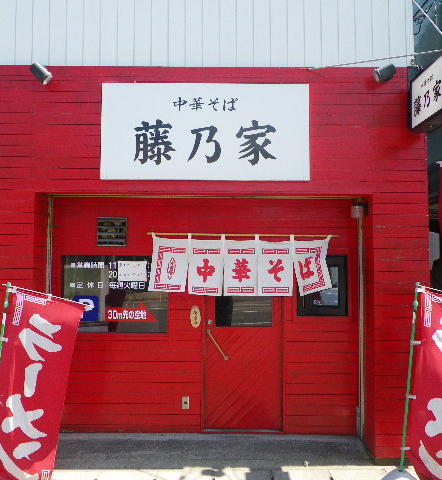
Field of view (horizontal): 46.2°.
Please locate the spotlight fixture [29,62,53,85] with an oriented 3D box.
[{"bbox_3d":[-1.555,-1.442,4.485,0.185,0.105,0.105,39,-7,-4],"label":"spotlight fixture"}]

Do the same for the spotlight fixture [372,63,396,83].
[{"bbox_3d":[1.421,-1.456,4.485,0.185,0.105,0.105,-21,-2,-4],"label":"spotlight fixture"}]

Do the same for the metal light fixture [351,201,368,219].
[{"bbox_3d":[1.296,-0.285,4.843,0.150,0.165,0.115,0,-3,0],"label":"metal light fixture"}]

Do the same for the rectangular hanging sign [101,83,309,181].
[{"bbox_3d":[-0.137,-0.968,4.659,1.871,0.869,0.040,0,-3,0],"label":"rectangular hanging sign"}]

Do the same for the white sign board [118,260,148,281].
[{"bbox_3d":[-0.864,0.308,5.071,0.288,0.194,0.010,0,-3,0],"label":"white sign board"}]

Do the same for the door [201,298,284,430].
[{"bbox_3d":[0.214,0.953,5.056,0.781,1.777,0.050,0,-3,0],"label":"door"}]

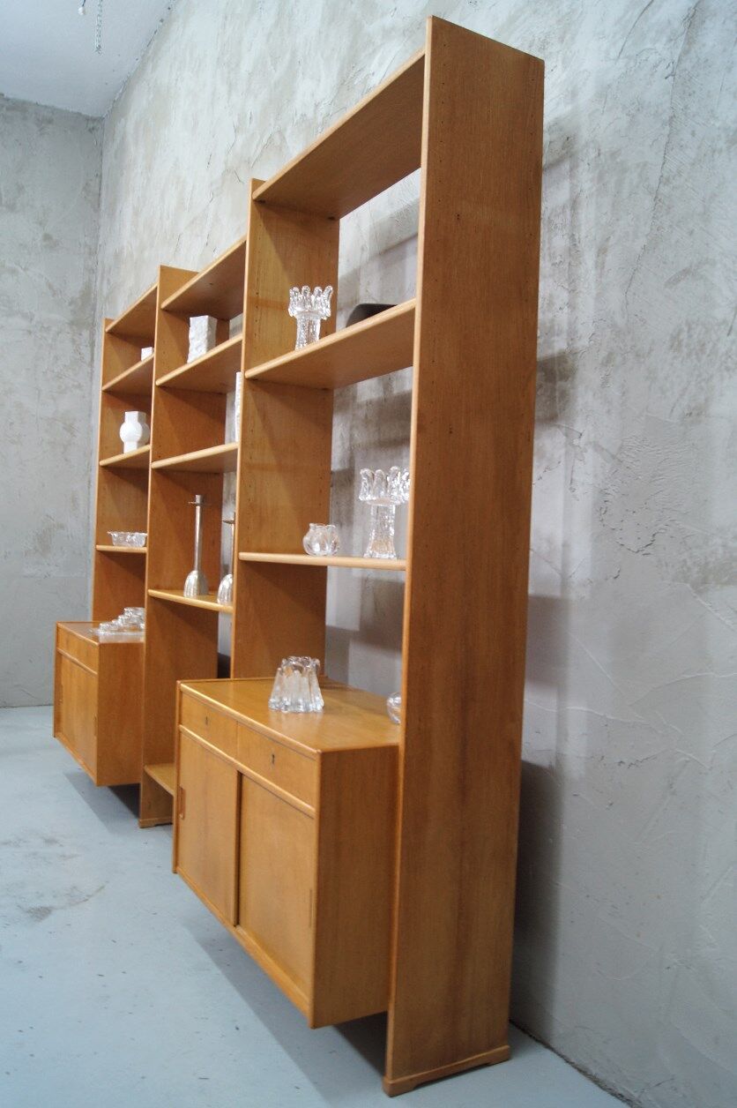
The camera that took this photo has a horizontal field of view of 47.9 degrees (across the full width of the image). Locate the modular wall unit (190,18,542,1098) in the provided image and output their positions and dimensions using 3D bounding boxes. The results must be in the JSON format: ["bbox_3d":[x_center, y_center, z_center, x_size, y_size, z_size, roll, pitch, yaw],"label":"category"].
[{"bbox_3d":[-0.087,-0.001,1.924,0.434,2.000,0.858,2,0,-31],"label":"modular wall unit"}]

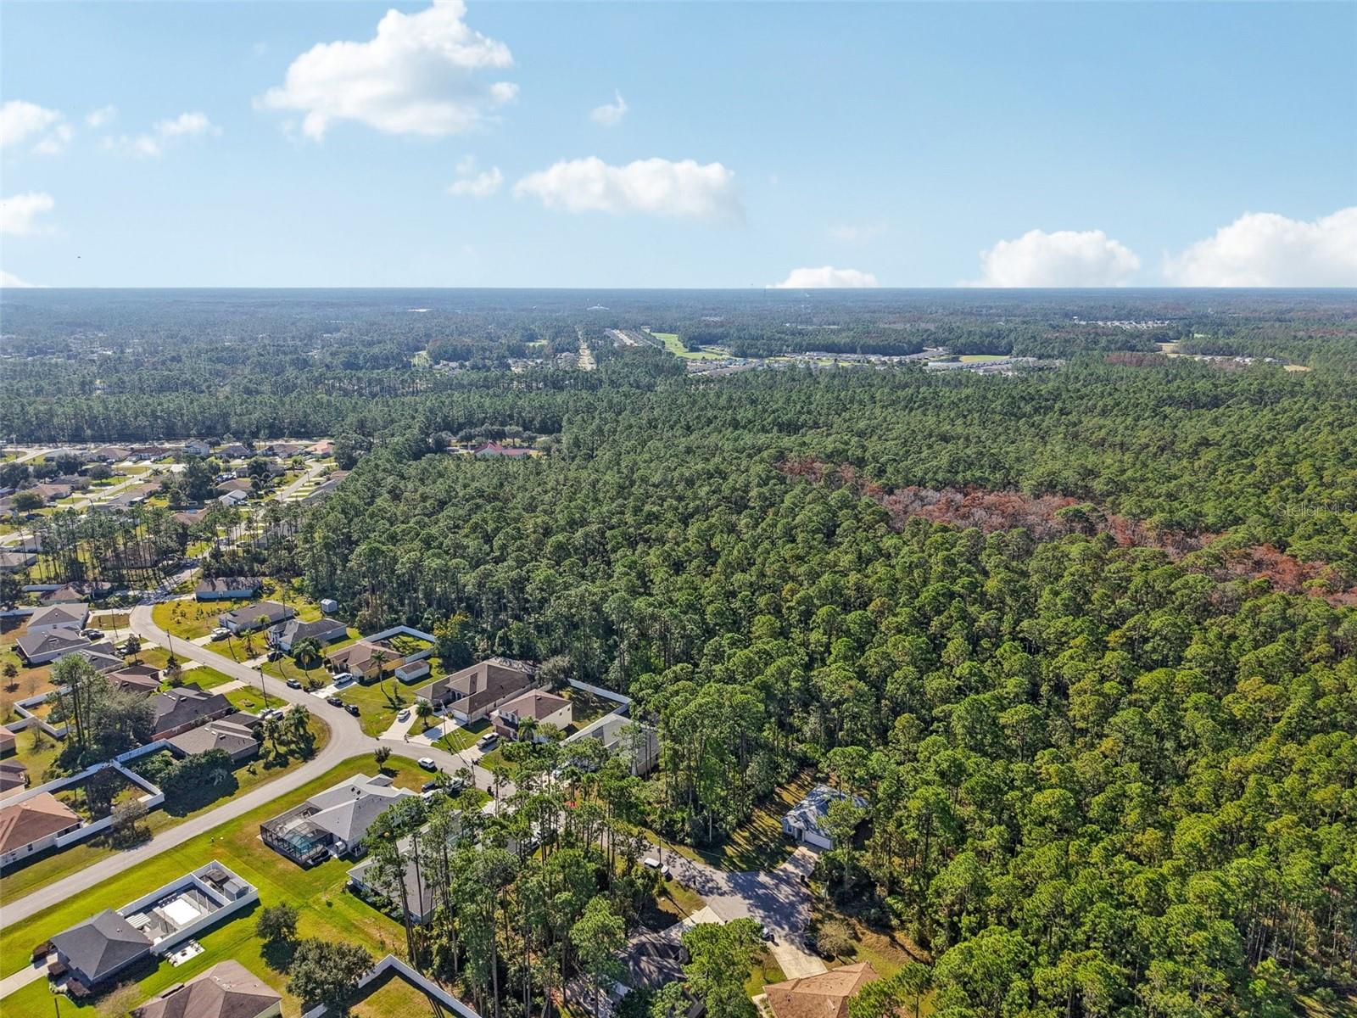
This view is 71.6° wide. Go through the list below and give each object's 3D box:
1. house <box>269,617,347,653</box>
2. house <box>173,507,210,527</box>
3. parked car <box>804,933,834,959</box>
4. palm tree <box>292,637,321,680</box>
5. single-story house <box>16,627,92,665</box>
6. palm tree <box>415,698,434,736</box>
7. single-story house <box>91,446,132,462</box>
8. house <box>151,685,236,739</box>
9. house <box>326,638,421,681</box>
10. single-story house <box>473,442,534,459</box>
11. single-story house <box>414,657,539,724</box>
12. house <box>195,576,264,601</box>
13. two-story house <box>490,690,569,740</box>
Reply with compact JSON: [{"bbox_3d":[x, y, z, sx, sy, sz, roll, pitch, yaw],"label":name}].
[{"bbox_3d":[-108.150,34.870,272.430,15.300,5.300,18.400,10,16,35],"label":"house"},{"bbox_3d":[-213.500,4.363,413.379,15.000,5.000,17.500,-3,14,-11],"label":"house"},{"bbox_3d":[22.359,69.370,149.284,1.850,1.550,4.700,-13,19,-43],"label":"parked car"},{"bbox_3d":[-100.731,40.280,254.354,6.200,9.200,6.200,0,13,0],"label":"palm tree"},{"bbox_3d":[-180.497,38.176,271.945,18.300,5.100,14.990,13,19,43],"label":"single-story house"},{"bbox_3d":[-60.304,48.762,224.080,4.200,6.800,4.200,0,13,0],"label":"palm tree"},{"bbox_3d":[-333.000,-31.930,551.220,16.800,5.400,17.500,-2,14,-9],"label":"single-story house"},{"bbox_3d":[-118.650,46.710,222.350,19.800,5.600,20.800,10,16,35],"label":"house"},{"bbox_3d":[-83.660,39.220,253.640,18.600,5.600,16.400,10,16,35],"label":"house"},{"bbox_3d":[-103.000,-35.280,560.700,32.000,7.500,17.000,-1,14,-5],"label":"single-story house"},{"bbox_3d":[-49.800,43.460,234.000,20.200,6.500,24.700,10,16,35],"label":"single-story house"},{"bbox_3d":[-152.960,26.171,322.297,18.600,5.000,12.500,-2,14,-7],"label":"house"},{"bbox_3d":[-34.814,48.574,223.148,12.200,7.600,14.650,8,16,31],"label":"two-story house"}]

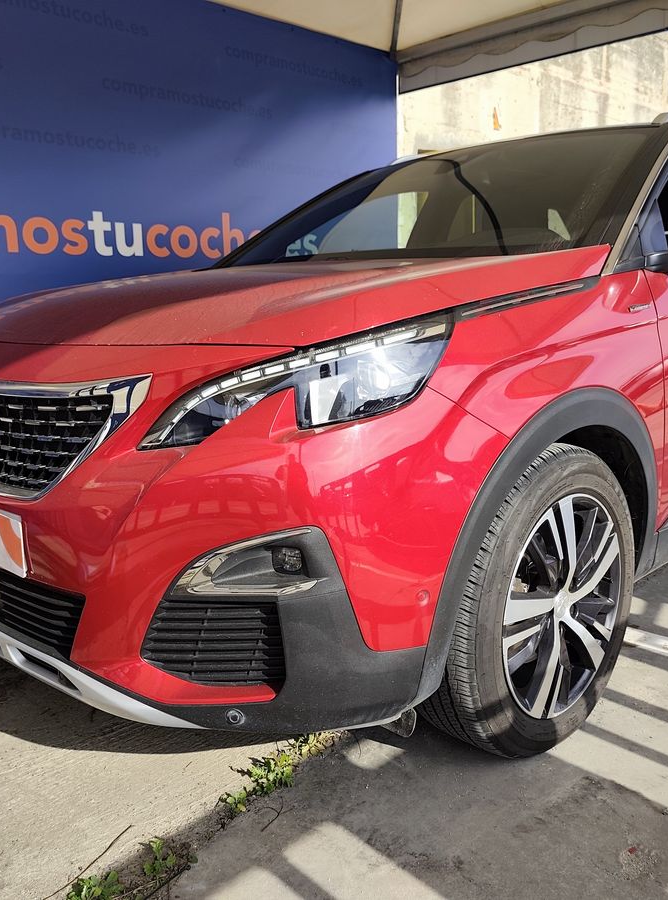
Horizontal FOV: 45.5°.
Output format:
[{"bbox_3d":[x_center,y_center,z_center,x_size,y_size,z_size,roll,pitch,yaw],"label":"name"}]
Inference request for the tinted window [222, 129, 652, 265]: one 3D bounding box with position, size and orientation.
[{"bbox_3d":[0.329,-0.806,2.613,1.460,0.110,0.930,9,47,44],"label":"tinted window"}]

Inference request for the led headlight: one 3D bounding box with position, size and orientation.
[{"bbox_3d":[-0.061,-0.120,1.396,0.540,0.220,0.180,0,10,5],"label":"led headlight"}]

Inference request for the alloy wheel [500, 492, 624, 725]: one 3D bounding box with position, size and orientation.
[{"bbox_3d":[0.432,0.321,1.736,0.180,0.485,0.485,9,14,44],"label":"alloy wheel"}]

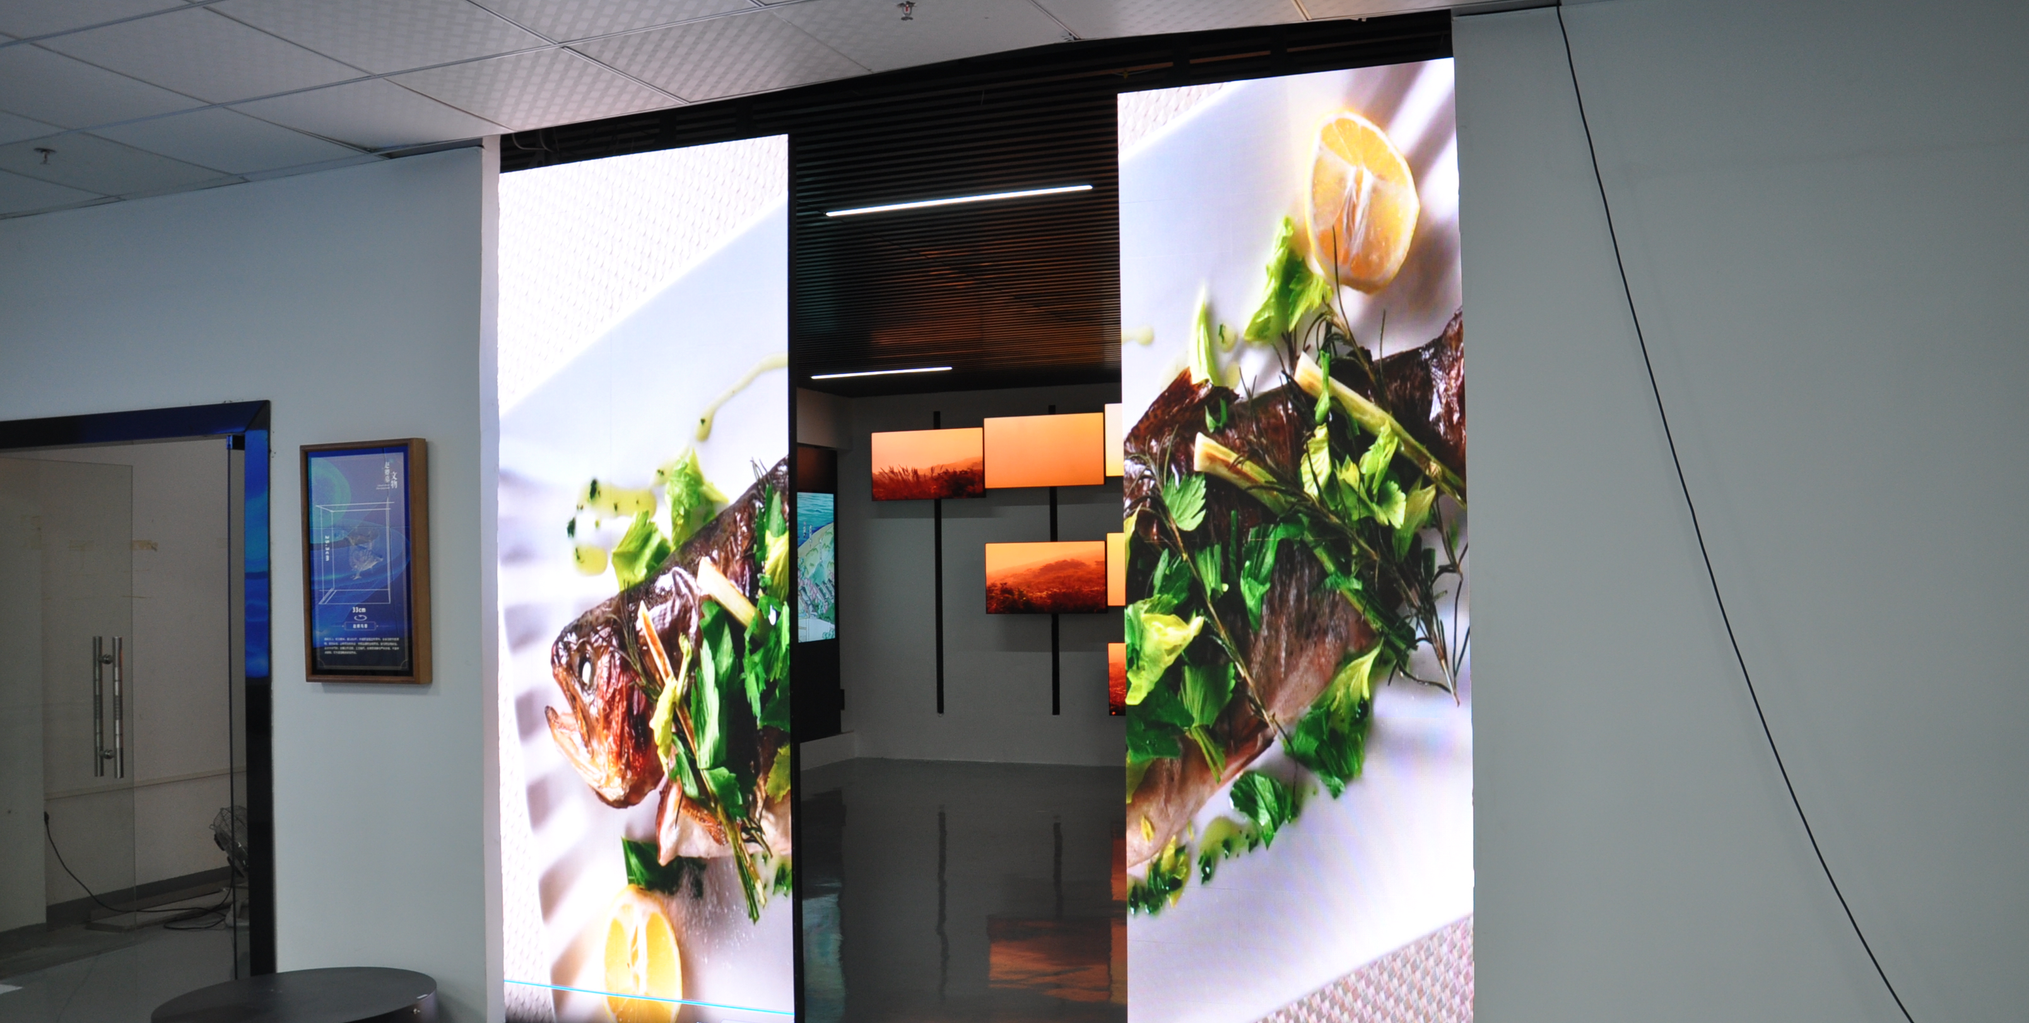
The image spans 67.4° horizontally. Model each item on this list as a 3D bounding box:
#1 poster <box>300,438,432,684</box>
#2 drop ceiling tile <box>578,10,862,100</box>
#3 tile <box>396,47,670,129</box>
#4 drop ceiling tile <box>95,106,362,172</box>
[{"bbox_3d":[-2.090,0.166,4.897,0.467,0.775,0.060,-1,-2,20],"label":"poster"},{"bbox_3d":[-0.787,-1.225,4.088,0.595,0.020,0.595,-1,-2,20],"label":"drop ceiling tile"},{"bbox_3d":[-1.355,-1.201,4.297,0.595,0.020,0.595,-1,-2,20],"label":"tile"},{"bbox_3d":[-2.434,-1.164,4.740,0.595,0.020,0.595,-1,-2,20],"label":"drop ceiling tile"}]

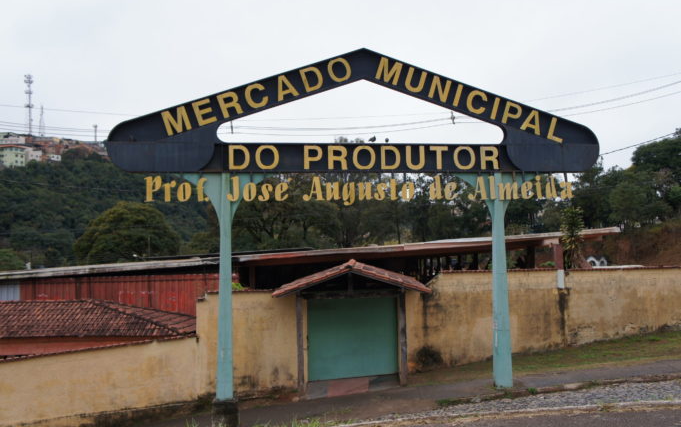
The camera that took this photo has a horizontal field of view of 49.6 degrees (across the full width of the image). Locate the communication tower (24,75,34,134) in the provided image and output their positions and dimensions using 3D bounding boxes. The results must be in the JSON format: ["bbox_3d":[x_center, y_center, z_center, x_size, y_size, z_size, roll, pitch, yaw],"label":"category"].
[{"bbox_3d":[-181.383,-63.118,430.000,4.400,36.085,4.400,-1,-4,0],"label":"communication tower"}]

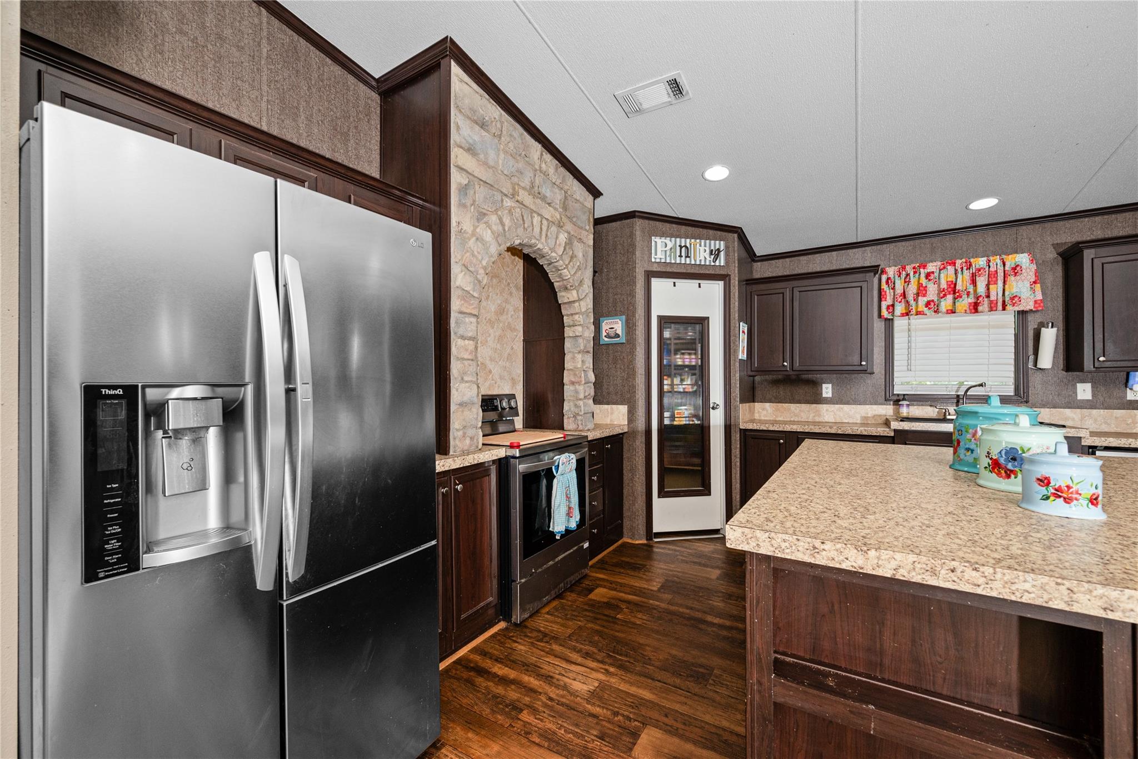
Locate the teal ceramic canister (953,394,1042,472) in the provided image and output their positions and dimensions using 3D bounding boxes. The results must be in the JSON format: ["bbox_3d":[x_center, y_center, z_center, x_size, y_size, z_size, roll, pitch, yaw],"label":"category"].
[{"bbox_3d":[1.608,0.201,1.669,0.259,0.286,0.259,-1,-1,33],"label":"teal ceramic canister"}]

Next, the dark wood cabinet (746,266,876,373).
[{"bbox_3d":[2.070,-0.461,3.815,0.936,0.845,0.364,0,0,33],"label":"dark wood cabinet"}]

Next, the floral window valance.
[{"bbox_3d":[2.939,-0.690,3.367,0.925,0.410,0.100,-1,-1,33],"label":"floral window valance"}]

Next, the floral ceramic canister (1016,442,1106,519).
[{"bbox_3d":[1.278,0.251,1.150,0.154,0.177,0.154,-1,-1,33],"label":"floral ceramic canister"}]

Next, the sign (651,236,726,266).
[{"bbox_3d":[0.985,-1.049,3.617,0.635,0.200,0.025,0,0,-11],"label":"sign"}]

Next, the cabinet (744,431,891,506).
[{"bbox_3d":[2.045,0.851,3.695,1.008,0.887,0.598,0,0,33],"label":"cabinet"}]

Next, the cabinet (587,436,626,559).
[{"bbox_3d":[0.029,0.854,3.409,0.590,0.870,0.645,-1,-1,33],"label":"cabinet"}]

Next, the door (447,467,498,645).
[{"bbox_3d":[-0.460,0.863,2.198,0.033,0.812,0.325,0,0,33],"label":"door"}]

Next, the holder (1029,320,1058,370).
[{"bbox_3d":[3.322,-0.236,3.104,0.090,0.335,0.130,12,6,32],"label":"holder"}]

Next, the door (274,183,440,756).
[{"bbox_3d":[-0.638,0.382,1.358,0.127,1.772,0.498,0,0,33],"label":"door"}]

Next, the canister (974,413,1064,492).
[{"bbox_3d":[1.458,0.228,1.428,0.214,0.229,0.214,-1,-1,33],"label":"canister"}]

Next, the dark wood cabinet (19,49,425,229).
[{"bbox_3d":[-1.239,-0.723,1.806,0.364,0.364,1.306,0,0,33],"label":"dark wood cabinet"}]

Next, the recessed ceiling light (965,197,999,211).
[{"bbox_3d":[2.848,-1.211,3.040,0.175,0.020,0.175,-1,-8,33],"label":"recessed ceiling light"}]

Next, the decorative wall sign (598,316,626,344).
[{"bbox_3d":[0.361,-0.398,3.589,0.222,0.217,0.015,-1,-1,33],"label":"decorative wall sign"}]

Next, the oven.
[{"bbox_3d":[-0.328,0.840,2.846,0.696,0.936,0.748,0,0,33],"label":"oven"}]

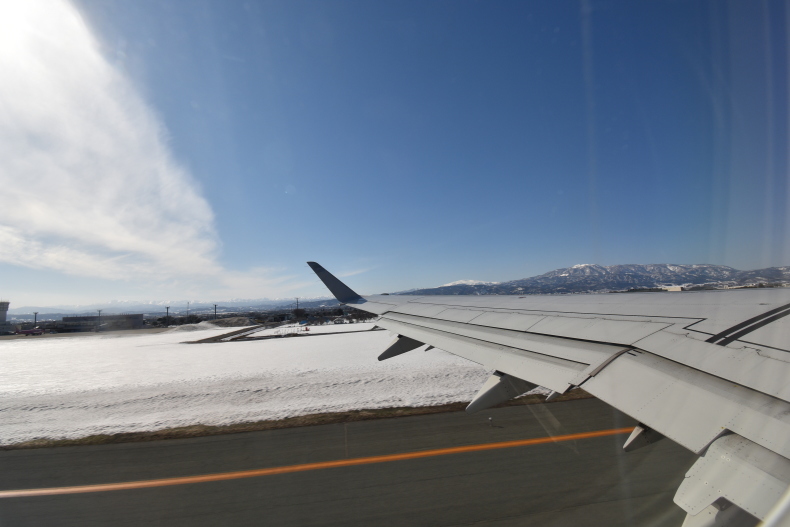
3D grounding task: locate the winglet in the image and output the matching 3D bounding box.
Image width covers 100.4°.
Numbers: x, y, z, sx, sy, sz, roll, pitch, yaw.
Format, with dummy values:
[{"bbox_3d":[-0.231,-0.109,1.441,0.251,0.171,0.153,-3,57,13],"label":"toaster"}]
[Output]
[{"bbox_3d":[-2.290,0.700,12.500,2.050,1.550,0.550,0,-7,-12],"label":"winglet"}]

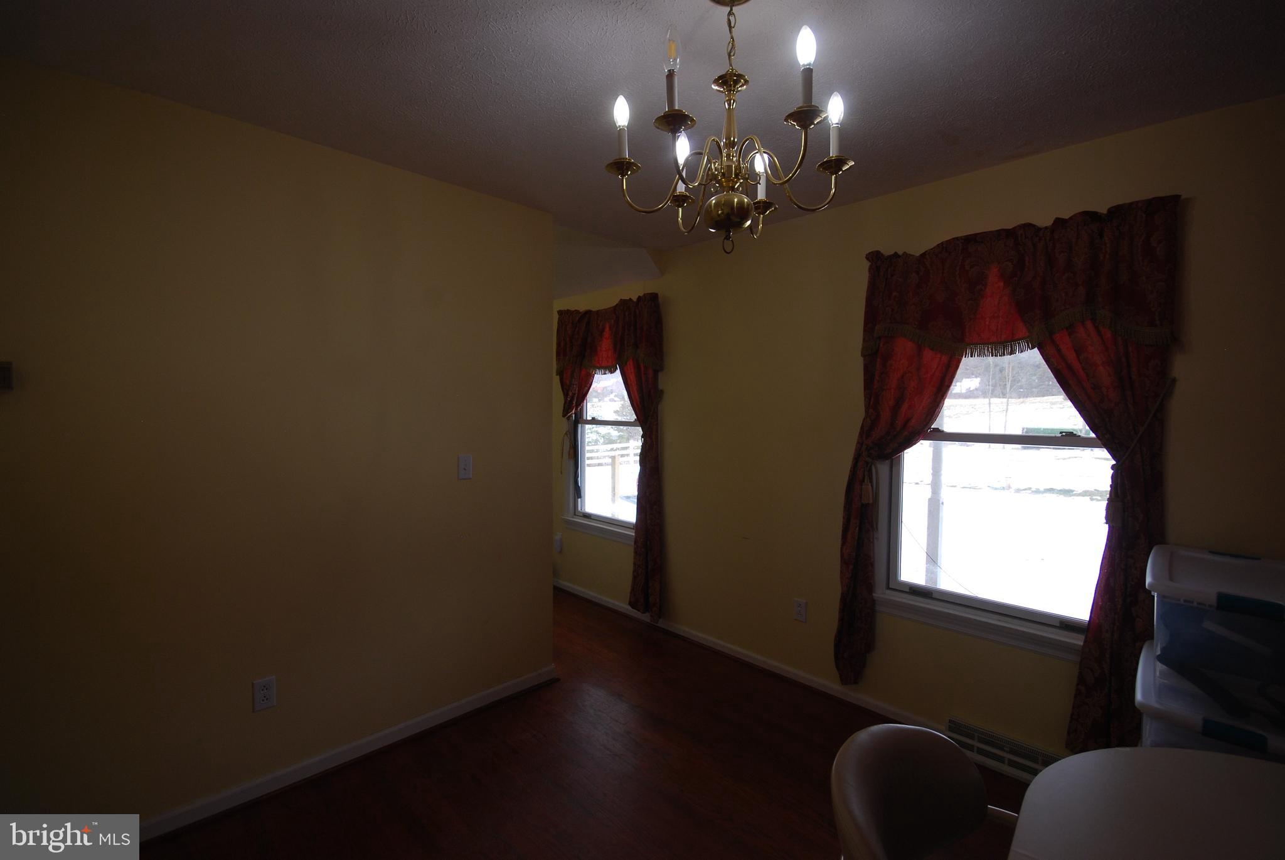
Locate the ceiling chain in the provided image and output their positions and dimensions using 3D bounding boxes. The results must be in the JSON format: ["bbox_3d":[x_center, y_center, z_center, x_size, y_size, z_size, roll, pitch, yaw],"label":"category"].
[{"bbox_3d":[0.206,-0.922,1.257,0.023,0.145,0.023,3,4,44],"label":"ceiling chain"}]

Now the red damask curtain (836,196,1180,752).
[{"bbox_3d":[1.343,0.222,2.173,1.100,2.020,0.140,3,4,44],"label":"red damask curtain"}]

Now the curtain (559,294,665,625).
[{"bbox_3d":[-0.254,0.181,3.695,1.060,2.090,0.140,3,4,44],"label":"curtain"}]

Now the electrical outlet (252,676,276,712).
[{"bbox_3d":[-1.396,0.975,1.978,0.071,0.115,0.010,-2,4,-42],"label":"electrical outlet"}]

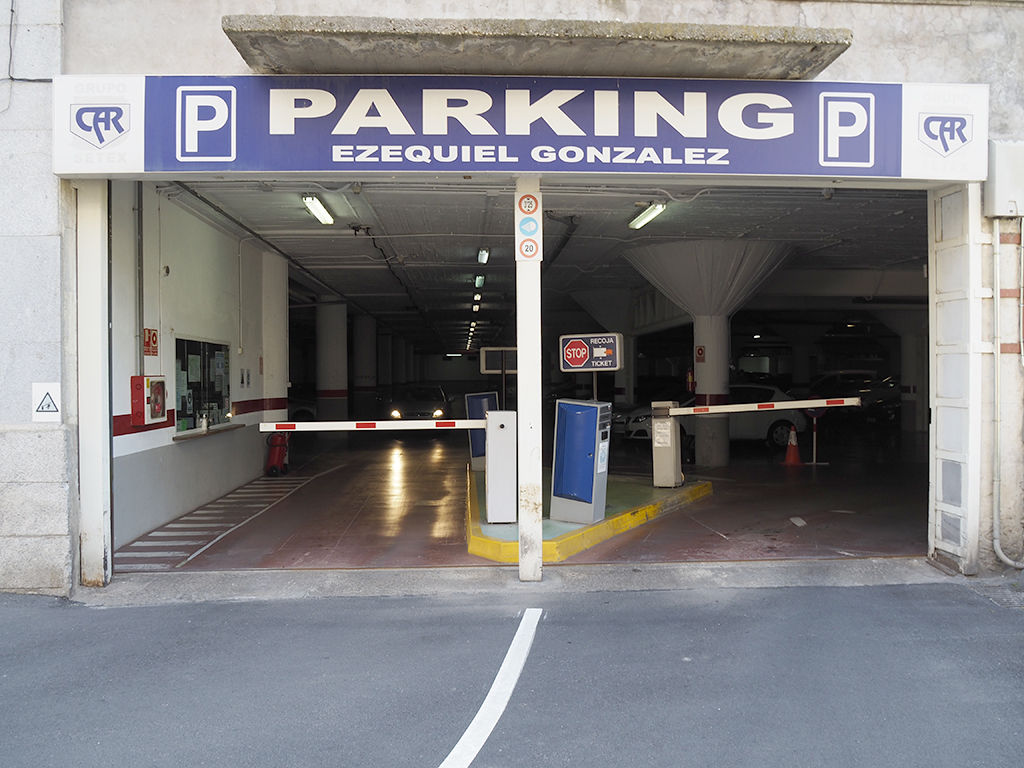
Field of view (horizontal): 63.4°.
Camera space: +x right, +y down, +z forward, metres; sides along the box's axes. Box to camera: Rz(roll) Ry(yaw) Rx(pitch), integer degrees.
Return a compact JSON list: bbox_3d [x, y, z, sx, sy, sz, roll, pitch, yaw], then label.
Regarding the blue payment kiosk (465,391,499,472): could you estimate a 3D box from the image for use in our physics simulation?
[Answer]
[{"bbox_3d":[-0.444,0.736,12.900,0.530,1.190,0.330,0,1,-3],"label":"blue payment kiosk"}]

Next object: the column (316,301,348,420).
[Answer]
[{"bbox_3d":[-4.710,-0.423,21.700,0.820,3.750,0.820,0,1,-3],"label":"column"}]

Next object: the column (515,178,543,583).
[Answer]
[{"bbox_3d":[0.141,-0.029,6.680,0.190,3.220,0.190,0,1,-3],"label":"column"}]

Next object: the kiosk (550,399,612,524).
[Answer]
[{"bbox_3d":[0.690,0.773,8.290,0.550,1.190,0.330,0,1,31],"label":"kiosk"}]

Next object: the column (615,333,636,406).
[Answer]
[{"bbox_3d":[3.070,0.009,22.300,0.600,2.750,0.600,0,1,-3],"label":"column"}]

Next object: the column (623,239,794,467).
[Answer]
[{"bbox_3d":[3.600,-0.457,15.100,3.100,3.850,3.100,0,1,-3],"label":"column"}]

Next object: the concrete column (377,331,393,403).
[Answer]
[{"bbox_3d":[-5.486,-0.499,35.500,0.740,3.650,0.740,0,1,-3],"label":"concrete column"}]

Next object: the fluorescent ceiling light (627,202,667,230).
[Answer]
[{"bbox_3d":[1.840,-2.286,11.250,0.150,0.110,1.420,0,1,-3],"label":"fluorescent ceiling light"}]

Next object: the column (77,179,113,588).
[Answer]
[{"bbox_3d":[-3.290,-0.015,6.550,0.190,3.200,0.180,0,1,-3],"label":"column"}]

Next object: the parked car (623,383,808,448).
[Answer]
[{"bbox_3d":[4.390,0.708,18.170,4.080,1.445,1.710,0,1,-10],"label":"parked car"}]

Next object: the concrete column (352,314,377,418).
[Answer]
[{"bbox_3d":[-4.980,-0.439,28.200,0.750,3.550,0.720,0,1,-3],"label":"concrete column"}]

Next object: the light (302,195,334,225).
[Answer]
[{"bbox_3d":[-2.523,-2.258,10.800,0.150,0.110,1.420,0,1,-3],"label":"light"}]

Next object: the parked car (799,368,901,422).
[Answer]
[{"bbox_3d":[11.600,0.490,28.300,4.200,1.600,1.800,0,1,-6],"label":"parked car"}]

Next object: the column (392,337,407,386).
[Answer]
[{"bbox_3d":[-5.824,-0.587,42.500,0.740,3.700,0.740,0,1,-3],"label":"column"}]

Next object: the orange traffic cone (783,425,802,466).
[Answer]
[{"bbox_3d":[5.020,1.109,14.900,0.400,0.710,0.400,0,1,-3],"label":"orange traffic cone"}]

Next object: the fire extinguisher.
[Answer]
[{"bbox_3d":[-3.790,1.101,13.500,0.320,0.810,0.320,0,1,19],"label":"fire extinguisher"}]

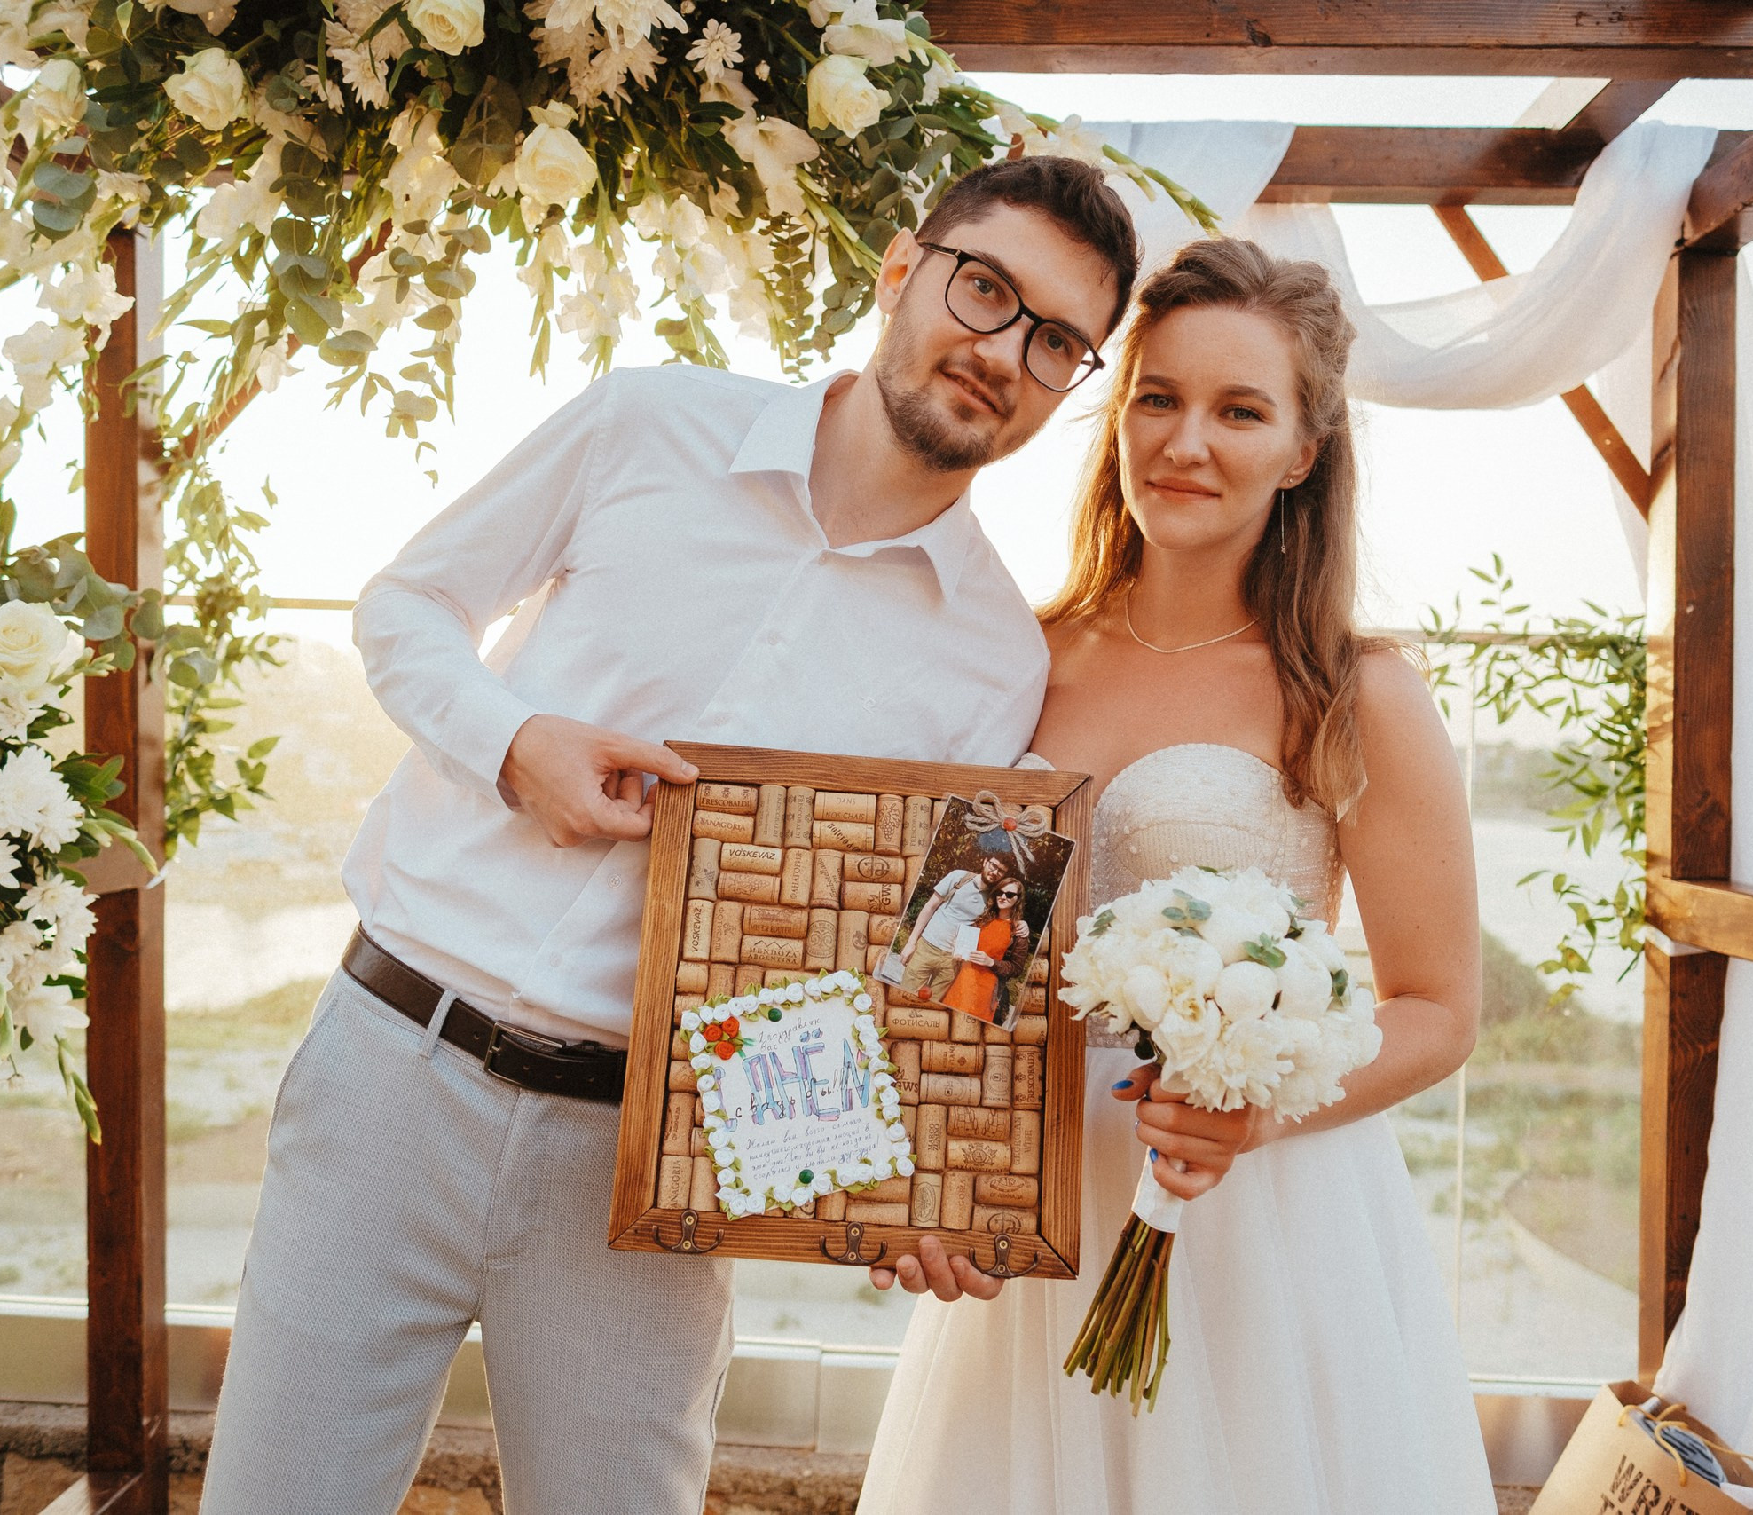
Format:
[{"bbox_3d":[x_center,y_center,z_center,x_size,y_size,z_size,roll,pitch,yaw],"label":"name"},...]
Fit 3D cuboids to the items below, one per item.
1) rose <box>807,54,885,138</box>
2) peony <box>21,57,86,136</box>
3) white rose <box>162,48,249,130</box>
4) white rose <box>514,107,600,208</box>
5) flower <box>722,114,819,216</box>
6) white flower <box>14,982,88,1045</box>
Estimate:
[{"bbox_3d":[-0.031,-0.655,1.500,0.076,0.081,0.075,0,15,-18],"label":"rose"},{"bbox_3d":[-0.847,-0.679,1.560,0.065,0.079,0.065,0,14,-12],"label":"peony"},{"bbox_3d":[-0.673,-0.670,1.520,0.086,0.080,0.075,0,21,-3],"label":"white rose"},{"bbox_3d":[-0.310,-0.582,1.470,0.083,0.096,0.080,0,27,-7],"label":"white rose"},{"bbox_3d":[-0.107,-0.595,1.520,0.096,0.099,0.080,0,12,-18],"label":"flower"},{"bbox_3d":[-0.828,0.256,1.520,0.072,0.061,0.055,0,9,-30],"label":"white flower"}]

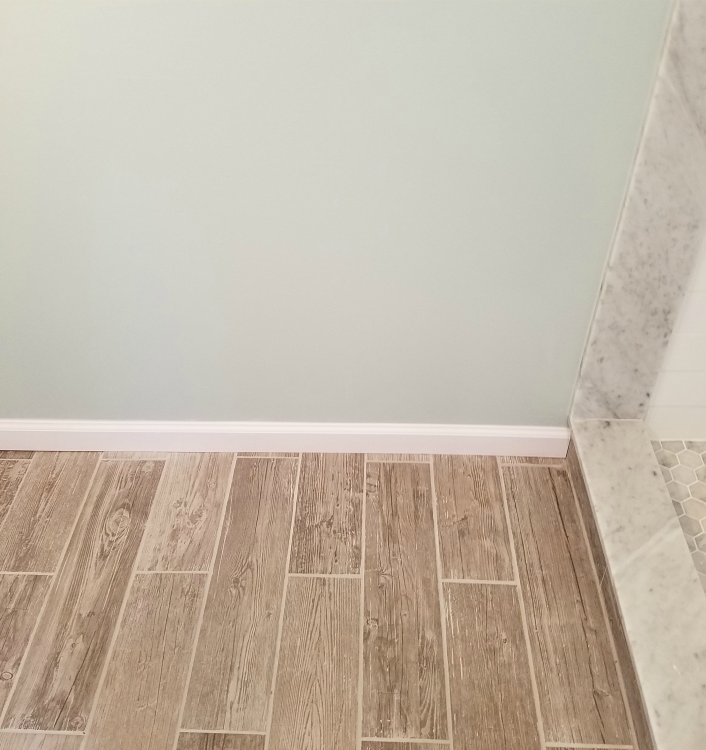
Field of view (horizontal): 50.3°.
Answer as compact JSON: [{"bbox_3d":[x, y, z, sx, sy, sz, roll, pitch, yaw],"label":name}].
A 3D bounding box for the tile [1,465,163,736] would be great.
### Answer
[{"bbox_3d":[-0.511,0.401,1.498,0.146,0.009,0.613,1,41,1],"label":"tile"}]

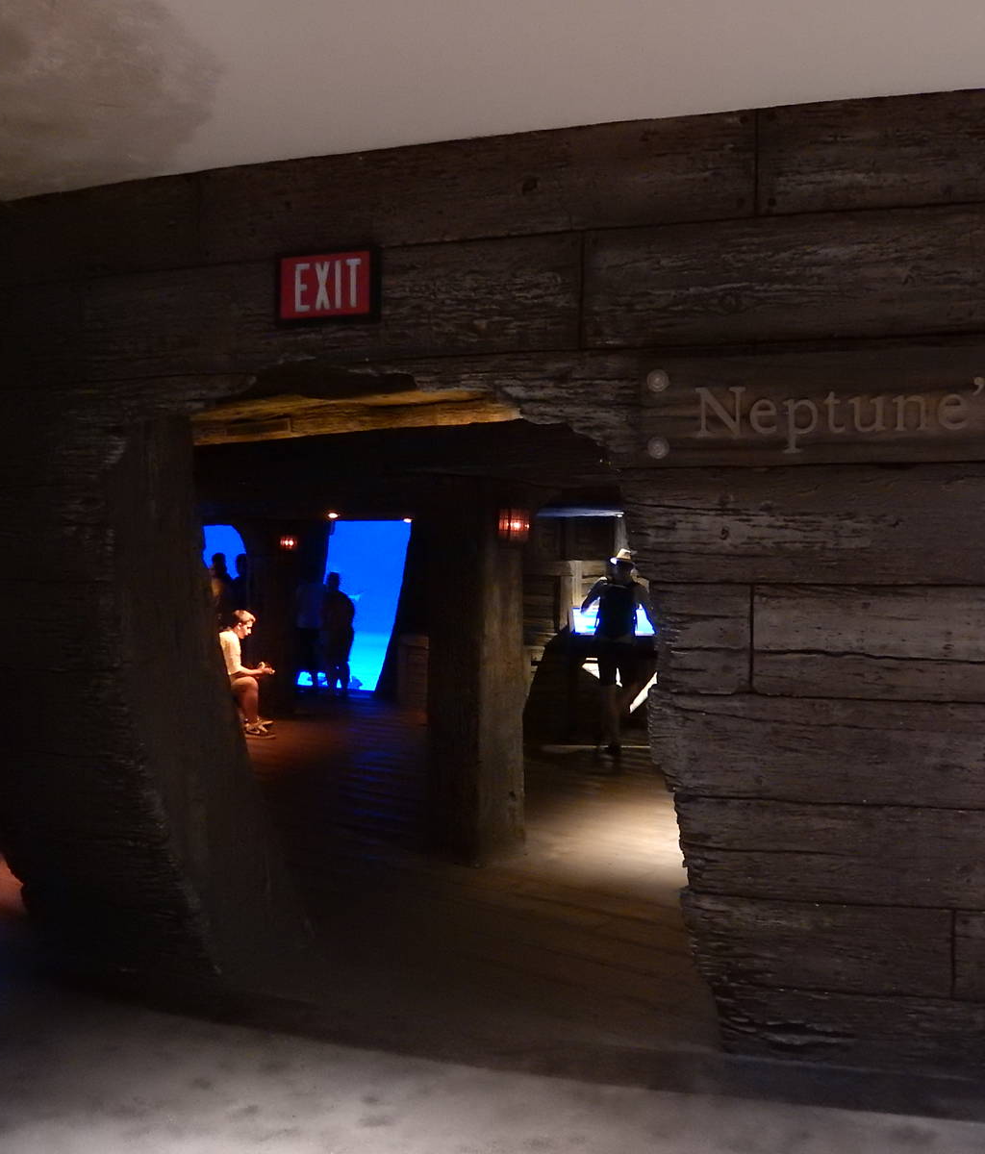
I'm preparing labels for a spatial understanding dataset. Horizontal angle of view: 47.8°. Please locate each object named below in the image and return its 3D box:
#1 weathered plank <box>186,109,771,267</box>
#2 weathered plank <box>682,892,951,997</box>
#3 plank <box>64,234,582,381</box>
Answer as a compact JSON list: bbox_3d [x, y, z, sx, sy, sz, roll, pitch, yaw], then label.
[{"bbox_3d":[-0.104,-1.226,3.553,1.841,0.319,0.095,0,0,16],"label":"weathered plank"},{"bbox_3d":[0.991,1.114,3.431,0.792,0.267,0.075,0,4,12],"label":"weathered plank"},{"bbox_3d":[-0.615,-0.881,3.710,1.883,0.369,0.094,0,0,18],"label":"plank"}]

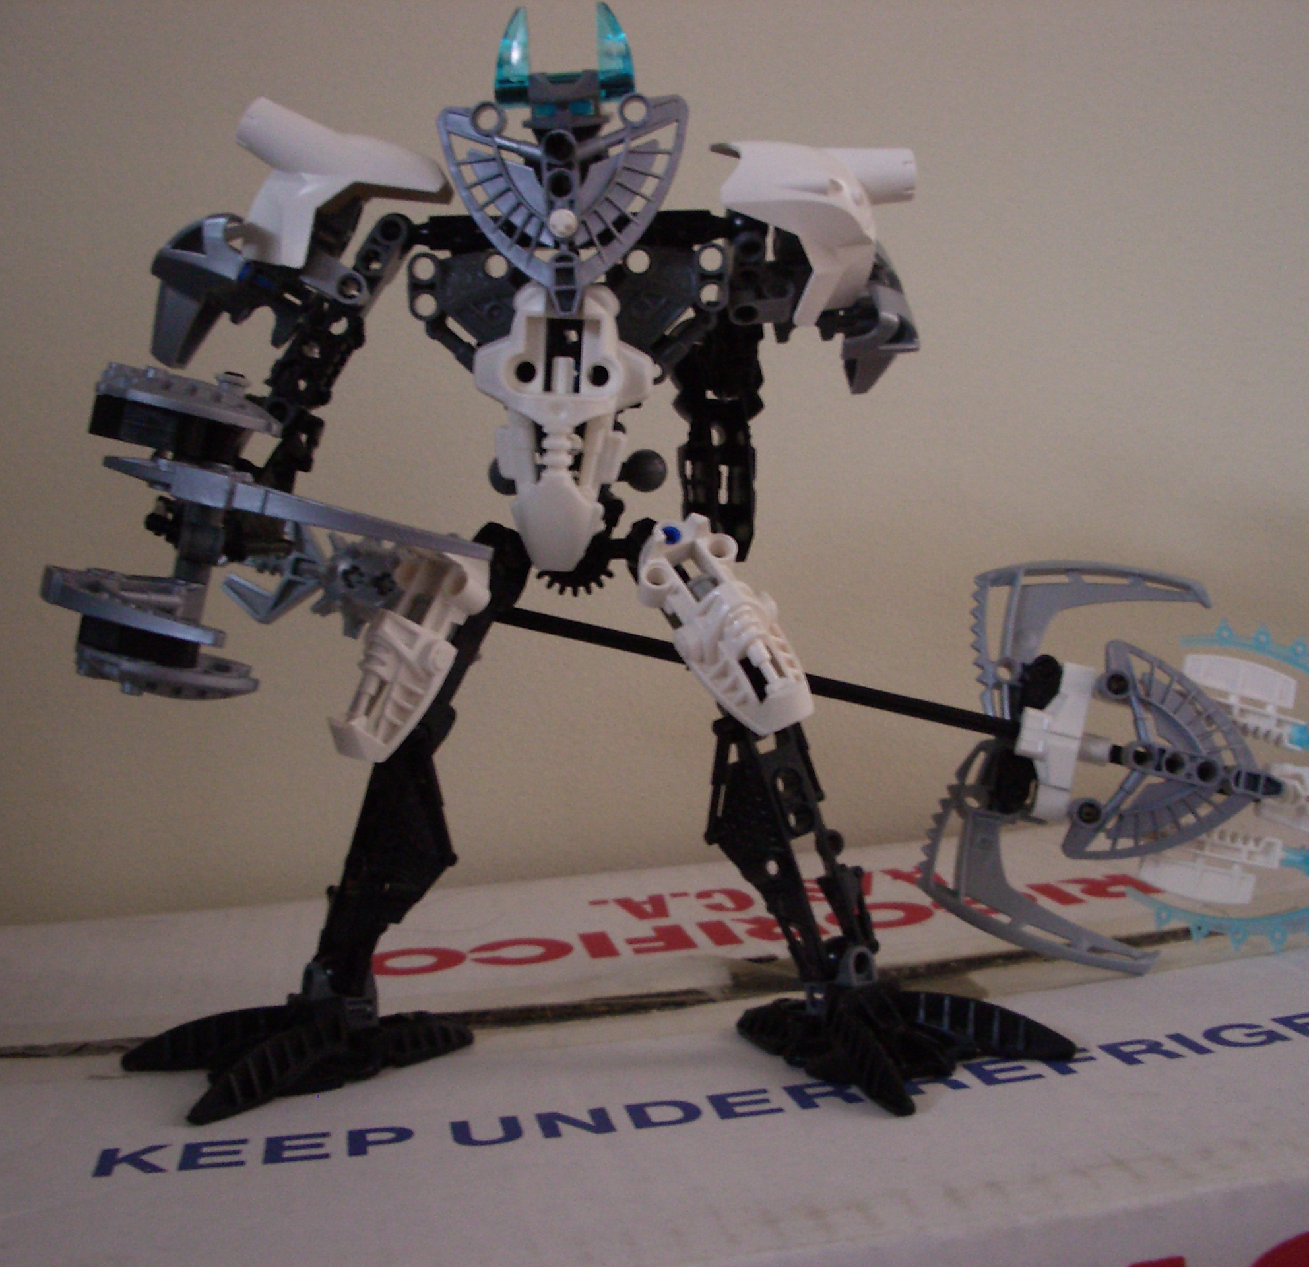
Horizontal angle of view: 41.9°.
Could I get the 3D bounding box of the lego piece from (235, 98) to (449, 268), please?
[{"bbox_3d":[-0.065,-0.095,0.362,0.045,0.032,0.028,15,2,6],"label":"lego piece"}]

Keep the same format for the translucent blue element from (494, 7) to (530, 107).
[{"bbox_3d":[-0.031,-0.124,0.368,0.008,0.021,0.009,-3,2,0],"label":"translucent blue element"}]

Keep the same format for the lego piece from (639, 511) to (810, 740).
[{"bbox_3d":[0.014,-0.001,0.363,0.025,0.048,0.019,-28,-7,-17],"label":"lego piece"}]

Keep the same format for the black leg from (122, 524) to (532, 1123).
[{"bbox_3d":[-0.072,0.035,0.377,0.088,0.124,0.060,-5,2,-37],"label":"black leg"}]

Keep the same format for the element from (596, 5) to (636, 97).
[{"bbox_3d":[-0.008,-0.125,0.368,0.008,0.021,0.009,-3,2,0],"label":"element"}]

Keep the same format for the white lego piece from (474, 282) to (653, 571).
[{"bbox_3d":[-0.019,-0.043,0.366,0.037,0.060,0.020,1,2,3],"label":"white lego piece"}]

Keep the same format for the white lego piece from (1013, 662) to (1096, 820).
[{"bbox_3d":[0.090,0.024,0.384,0.017,0.035,0.012,10,0,-3],"label":"white lego piece"}]

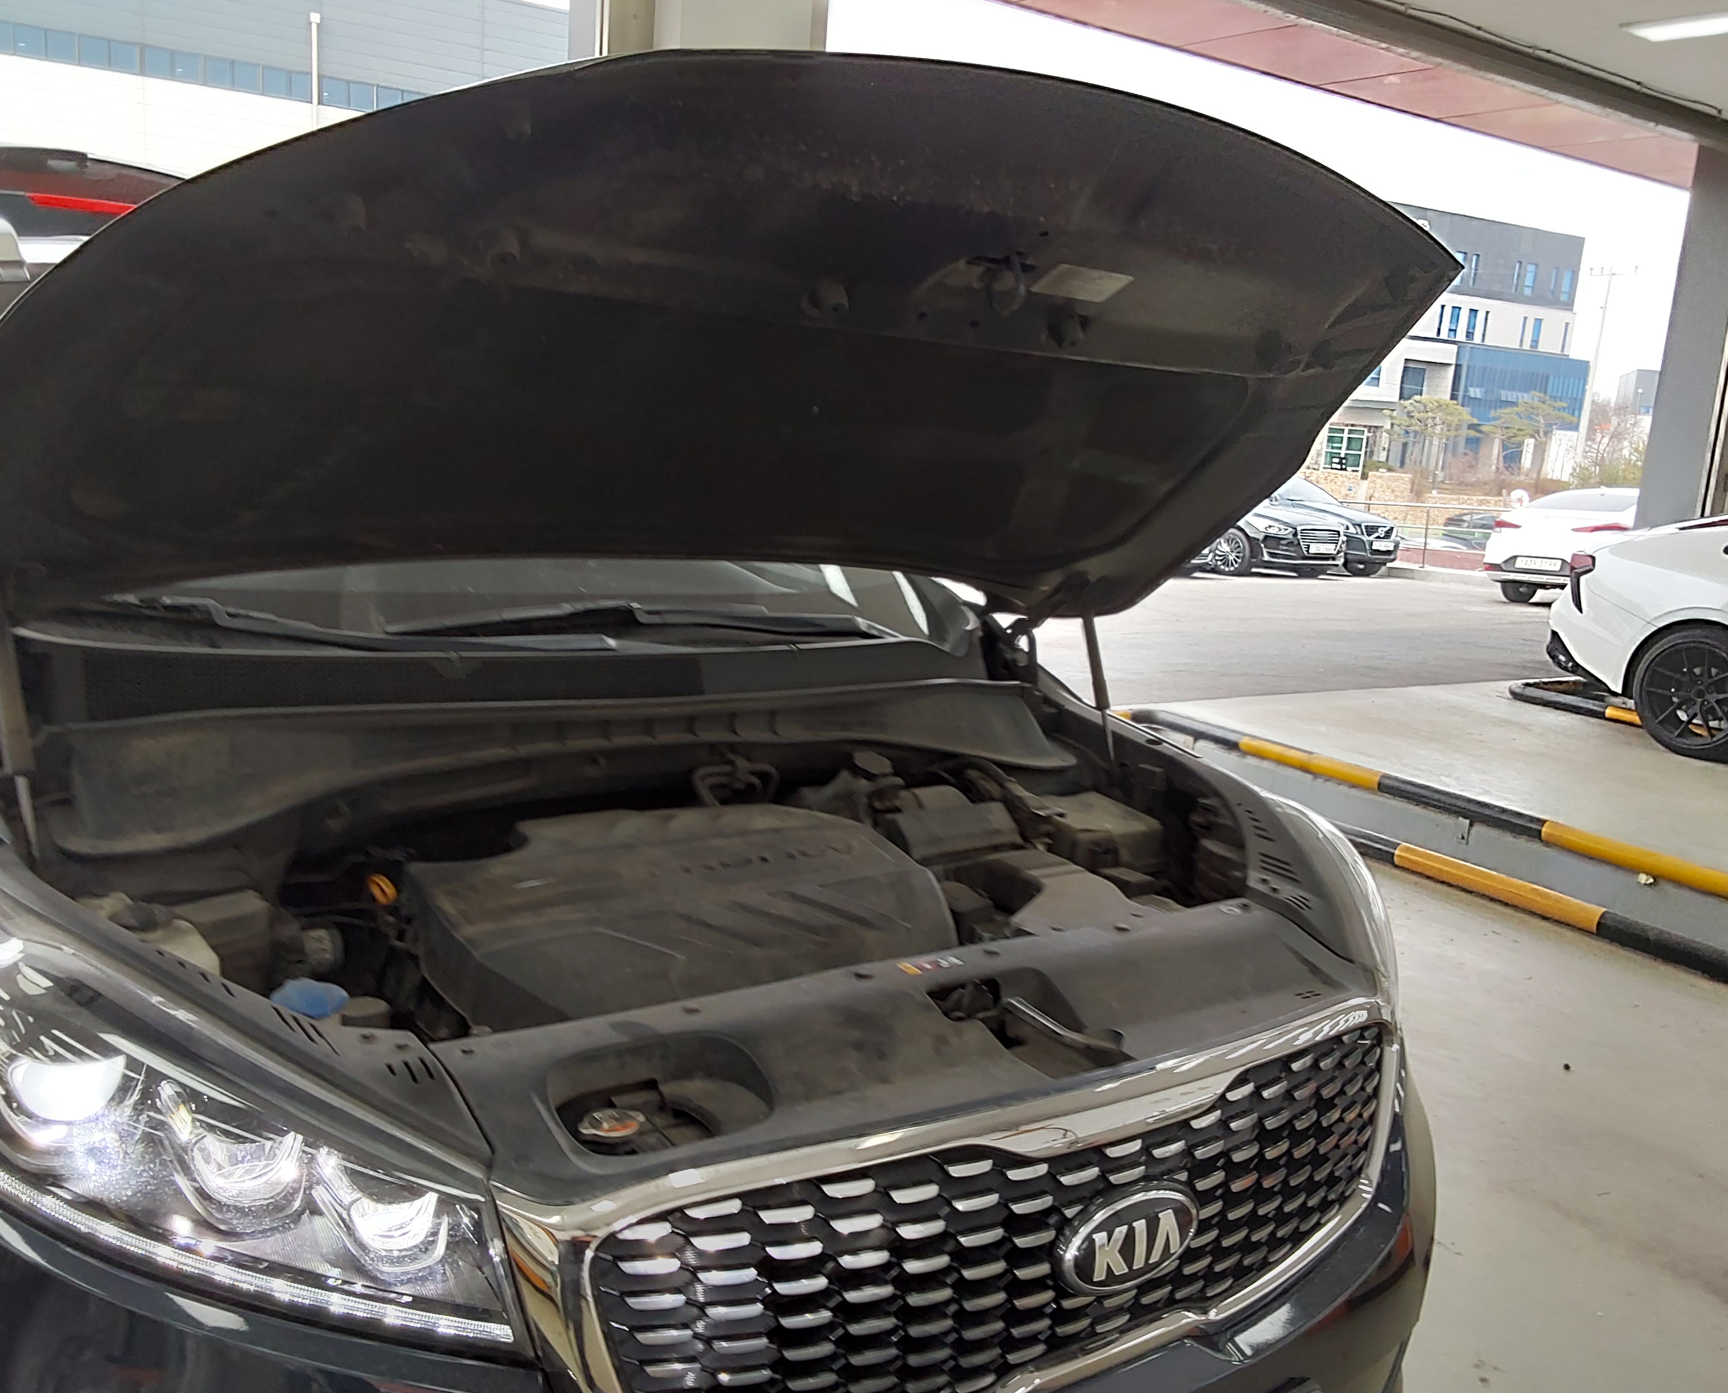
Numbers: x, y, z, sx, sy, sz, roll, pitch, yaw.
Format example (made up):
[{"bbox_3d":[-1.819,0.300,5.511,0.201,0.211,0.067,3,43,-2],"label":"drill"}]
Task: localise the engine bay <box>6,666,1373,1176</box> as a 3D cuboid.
[{"bbox_3d":[-0.095,0.329,1.721,1.460,0.460,0.940,-3,13,-34],"label":"engine bay"}]

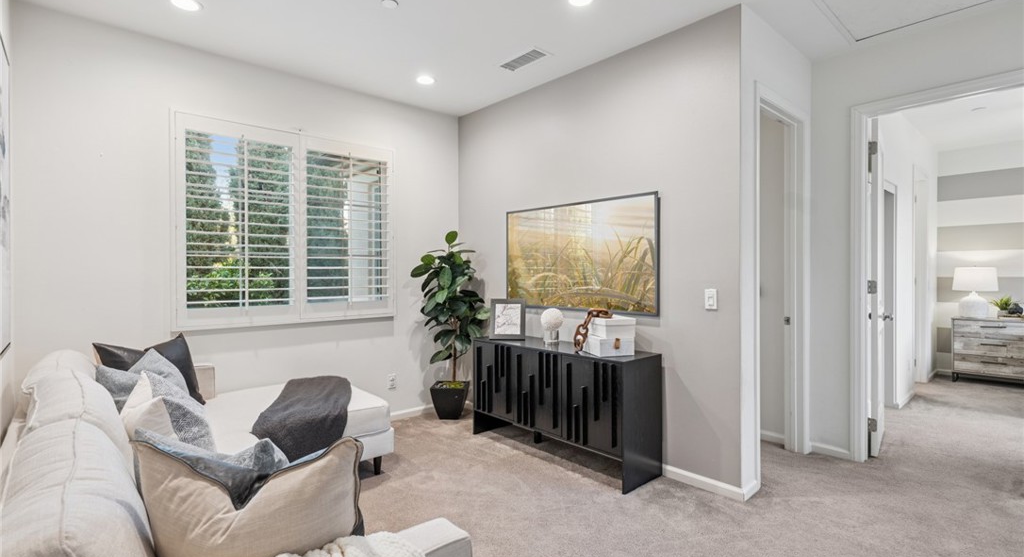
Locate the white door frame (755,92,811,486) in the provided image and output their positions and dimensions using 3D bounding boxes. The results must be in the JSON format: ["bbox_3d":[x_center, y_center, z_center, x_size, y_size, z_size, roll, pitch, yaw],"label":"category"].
[{"bbox_3d":[1.768,0.045,3.214,0.952,2.415,0.108,-1,1,-42],"label":"white door frame"}]

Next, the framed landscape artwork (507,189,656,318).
[{"bbox_3d":[0.461,-0.161,3.591,0.042,0.791,1.428,-1,1,-42],"label":"framed landscape artwork"}]

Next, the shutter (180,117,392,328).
[{"bbox_3d":[-1.597,-0.376,3.658,1.618,1.436,0.070,-1,1,-42],"label":"shutter"}]

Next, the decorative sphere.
[{"bbox_3d":[0.294,0.299,3.525,0.162,0.160,0.162,0,1,0],"label":"decorative sphere"}]

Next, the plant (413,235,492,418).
[{"bbox_3d":[-0.550,0.408,4.334,0.680,1.685,0.600,0,1,0],"label":"plant"}]

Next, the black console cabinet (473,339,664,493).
[{"bbox_3d":[0.323,0.870,3.482,0.399,0.770,1.442,-1,1,-42],"label":"black console cabinet"}]

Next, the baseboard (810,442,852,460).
[{"bbox_3d":[2.233,1.214,3.405,0.015,0.070,0.237,-1,1,-42],"label":"baseboard"}]

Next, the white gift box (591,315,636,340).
[{"bbox_3d":[0.651,0.314,3.129,0.205,0.124,0.240,0,1,-14],"label":"white gift box"}]

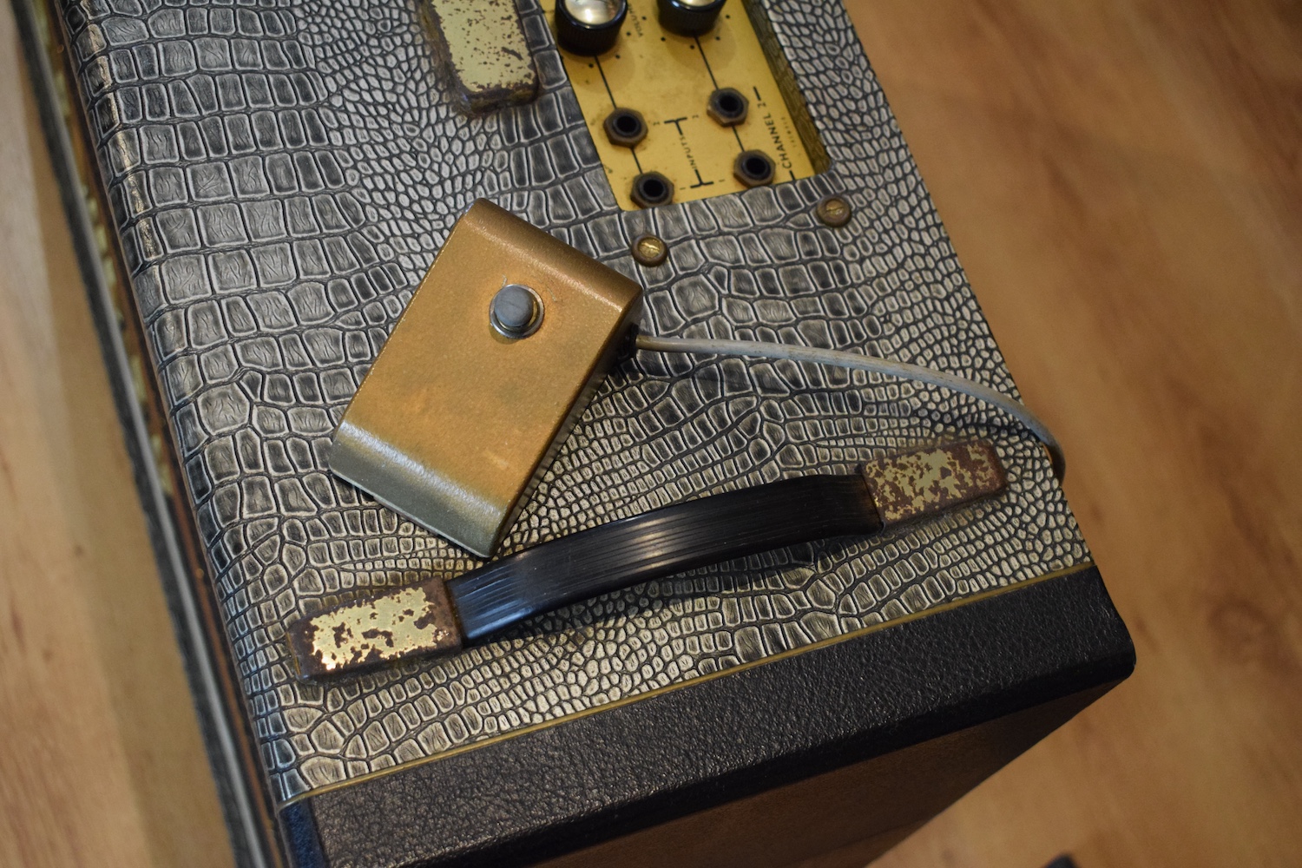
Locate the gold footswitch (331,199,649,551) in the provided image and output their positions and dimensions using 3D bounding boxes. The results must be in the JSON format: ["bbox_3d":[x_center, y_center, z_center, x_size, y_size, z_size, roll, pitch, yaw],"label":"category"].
[{"bbox_3d":[-0.045,-0.019,0.527,0.054,0.056,0.089,30,63,3],"label":"gold footswitch"}]

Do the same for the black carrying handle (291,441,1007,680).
[{"bbox_3d":[0.006,0.032,0.533,0.224,0.022,0.022,-14,69,-17],"label":"black carrying handle"}]

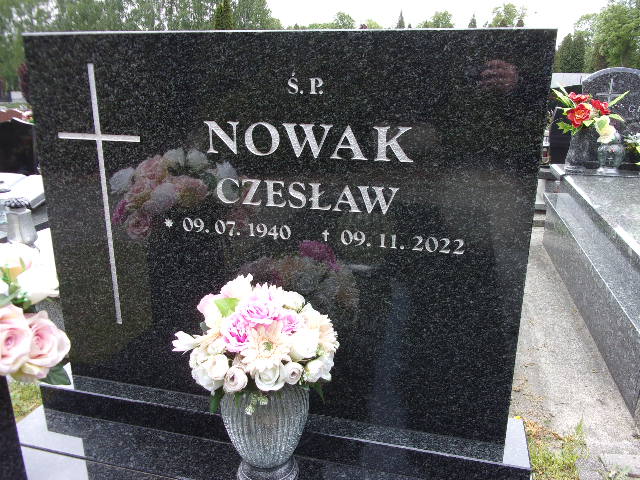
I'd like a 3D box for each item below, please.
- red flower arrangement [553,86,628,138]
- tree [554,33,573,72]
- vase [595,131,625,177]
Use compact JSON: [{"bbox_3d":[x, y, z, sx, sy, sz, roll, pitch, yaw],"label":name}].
[{"bbox_3d":[1.581,-0.736,3.025,0.410,0.320,0.330,5,18,13],"label":"red flower arrangement"},{"bbox_3d":[17.358,-12.699,36.830,1.400,4.600,1.400,5,18,13],"label":"tree"},{"bbox_3d":[1.748,-0.513,3.104,0.165,0.255,0.165,5,18,13],"label":"vase"}]

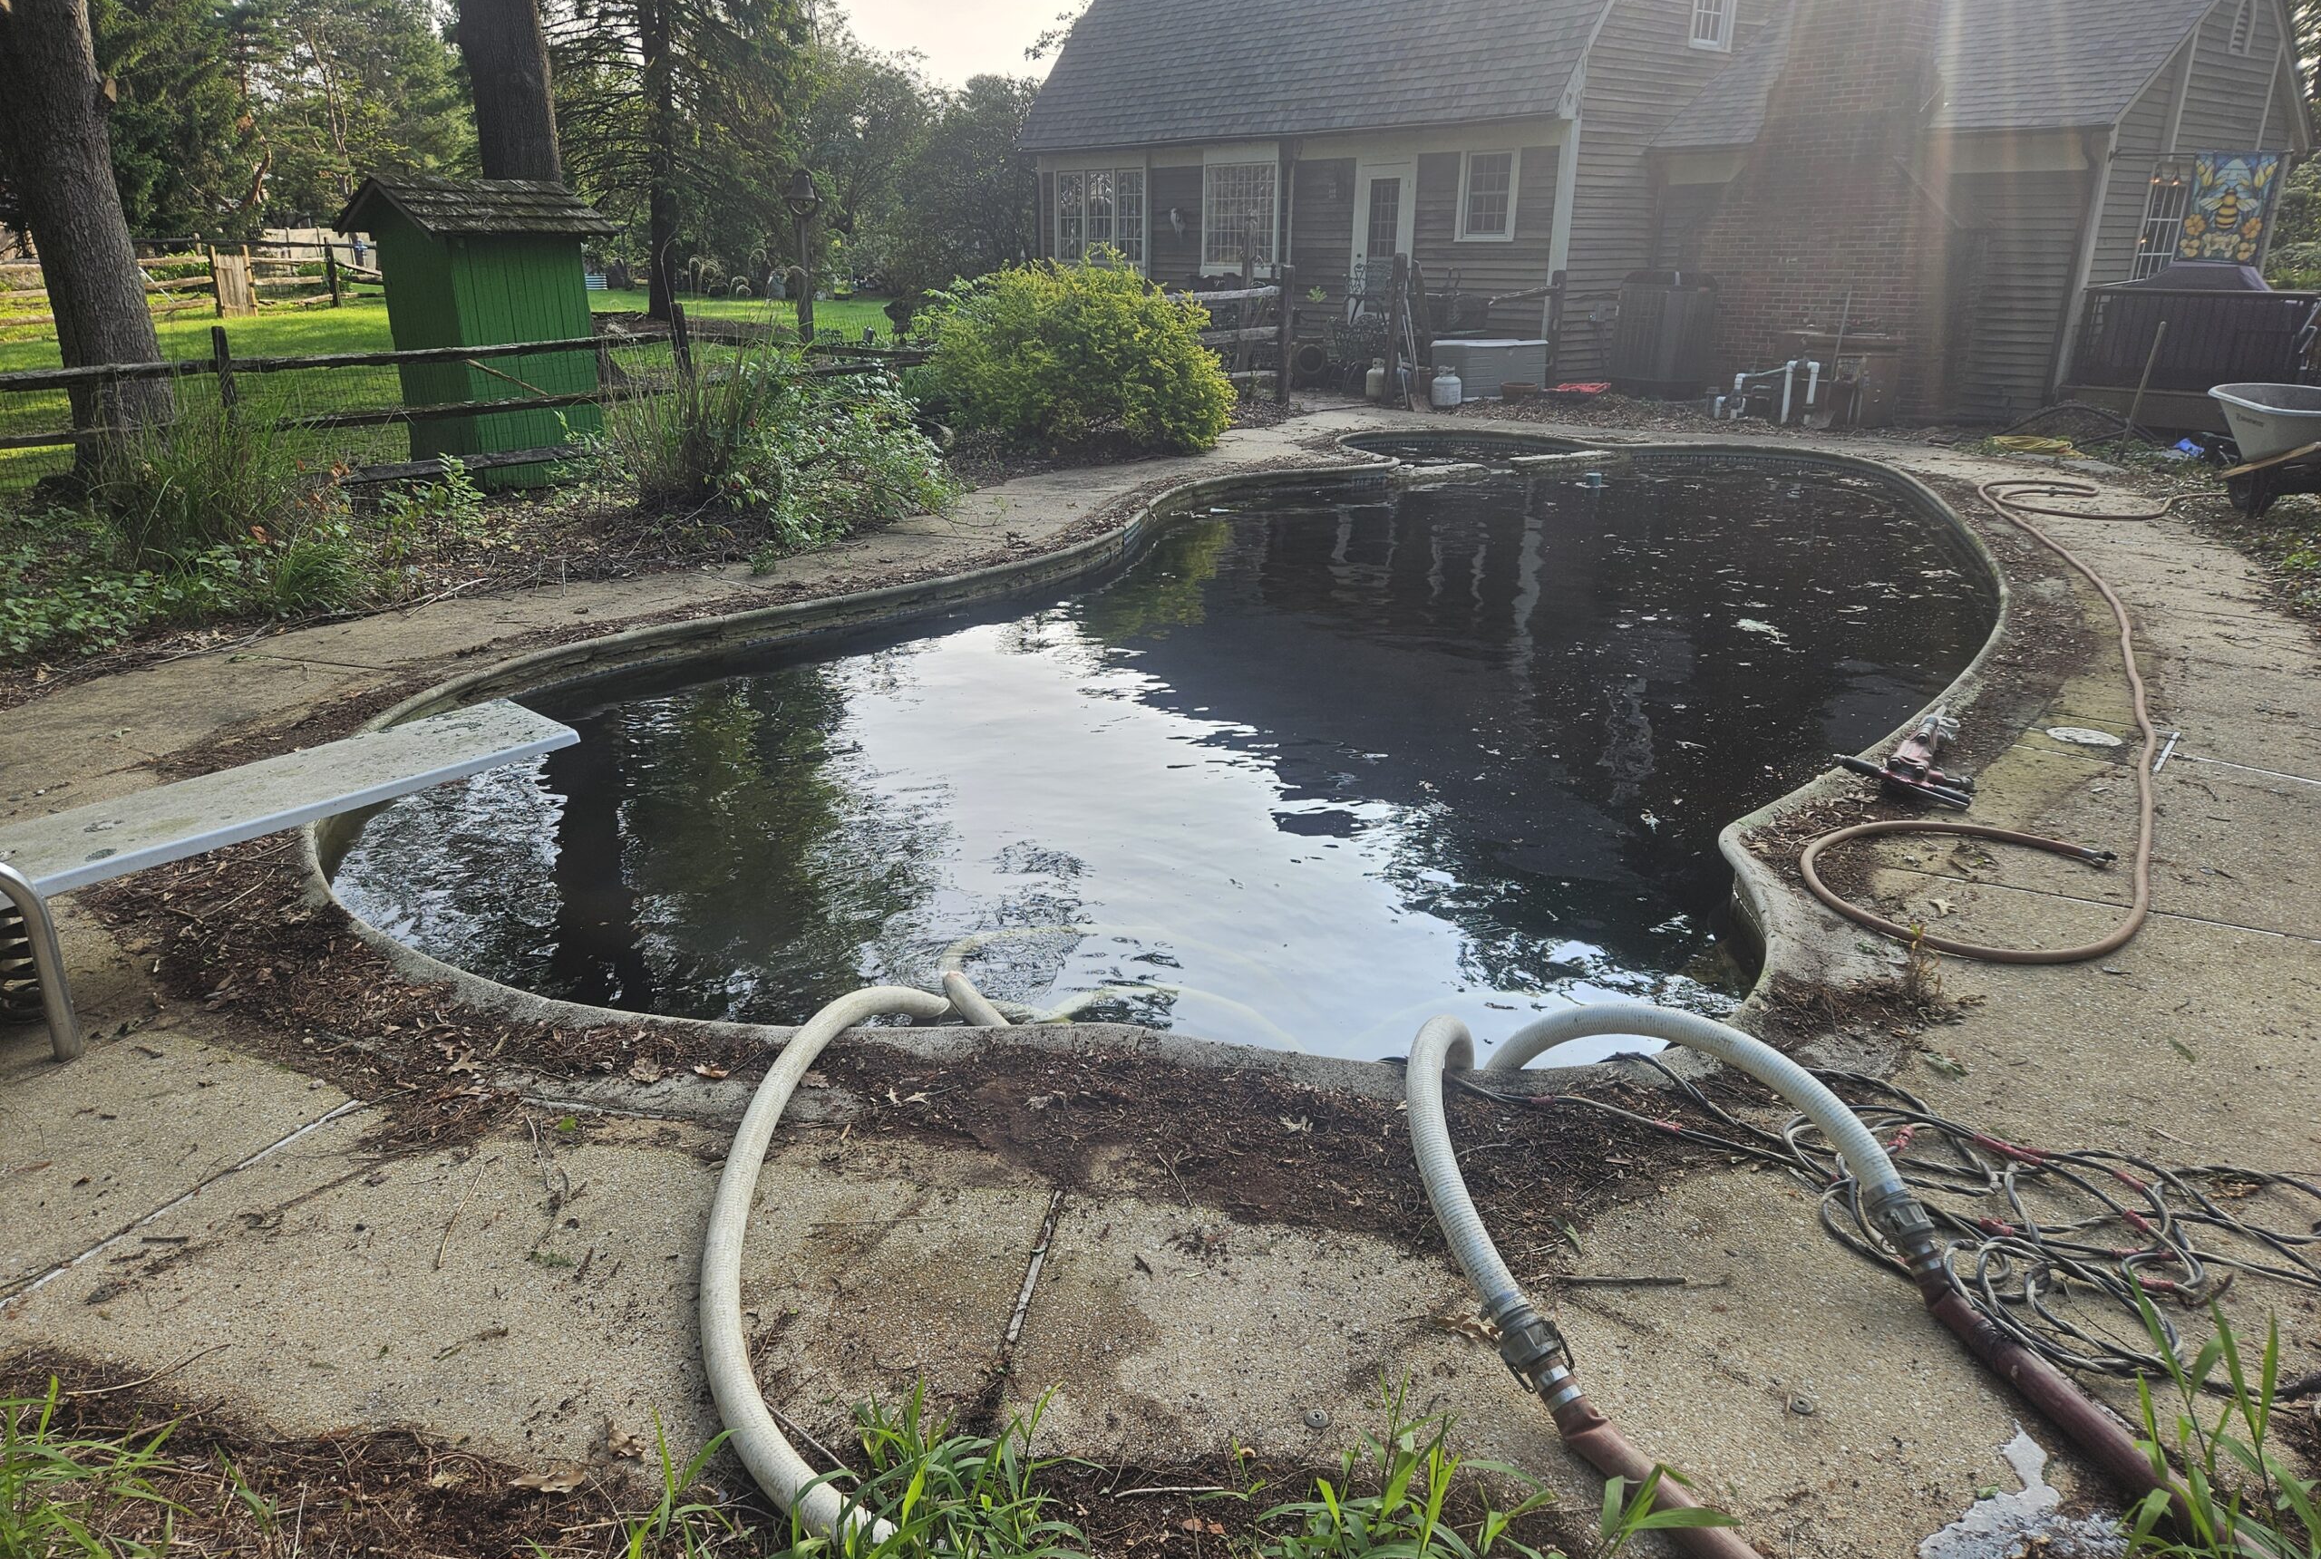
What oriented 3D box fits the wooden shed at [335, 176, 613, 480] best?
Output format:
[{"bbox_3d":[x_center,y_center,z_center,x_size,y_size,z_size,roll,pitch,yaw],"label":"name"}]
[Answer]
[{"bbox_3d":[-5.096,-3.417,11.766,1.423,2.214,1.450,15,24,36],"label":"wooden shed"}]

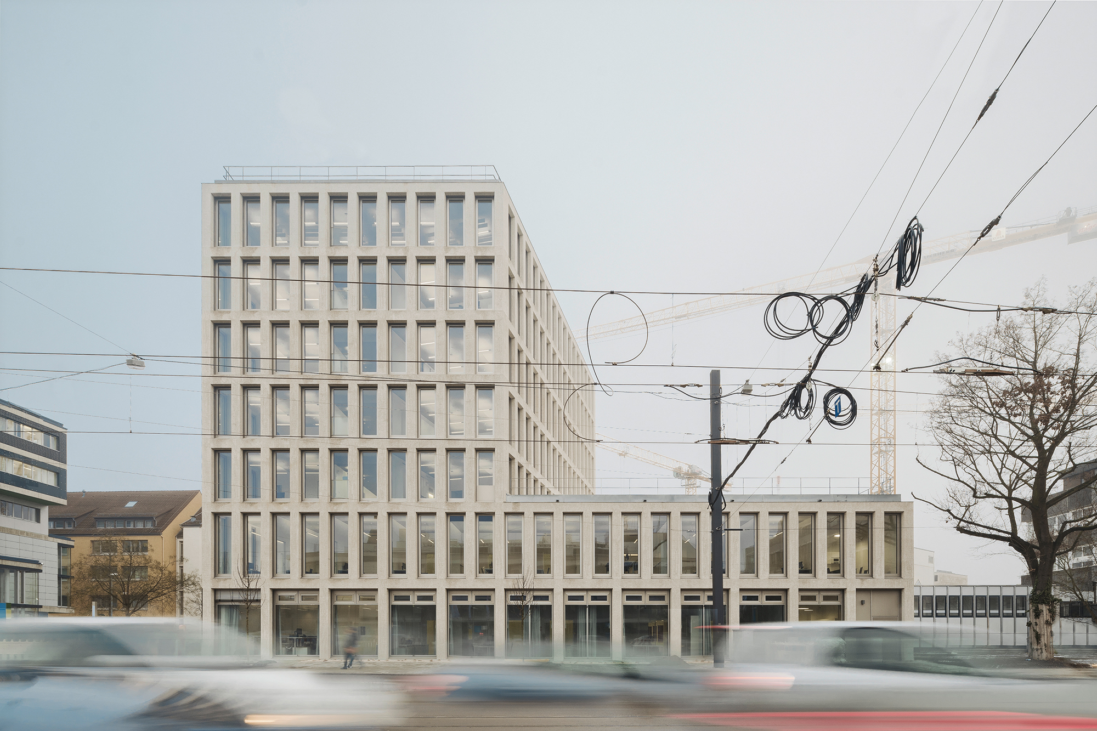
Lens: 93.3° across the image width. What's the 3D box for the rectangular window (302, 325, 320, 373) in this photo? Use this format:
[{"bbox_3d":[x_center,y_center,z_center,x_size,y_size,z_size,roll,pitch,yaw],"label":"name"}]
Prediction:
[{"bbox_3d":[-13.291,-0.912,29.000,1.008,2.687,0.200,0,0,0],"label":"rectangular window"}]

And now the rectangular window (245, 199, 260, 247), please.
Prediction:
[{"bbox_3d":[-15.874,-7.700,28.000,1.000,2.581,0.150,0,0,0],"label":"rectangular window"}]

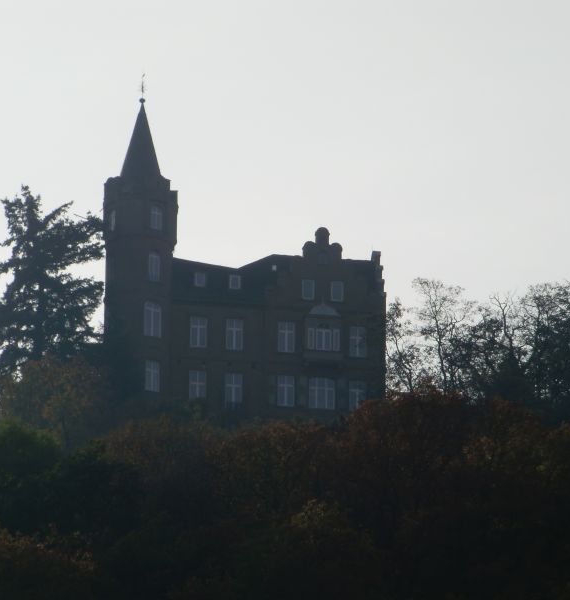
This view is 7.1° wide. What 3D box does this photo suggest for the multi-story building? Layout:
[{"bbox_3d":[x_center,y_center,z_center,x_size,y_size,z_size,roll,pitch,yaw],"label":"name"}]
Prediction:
[{"bbox_3d":[-4.052,-1.533,345.683,21.750,24.200,12.500,3,-10,-20],"label":"multi-story building"}]

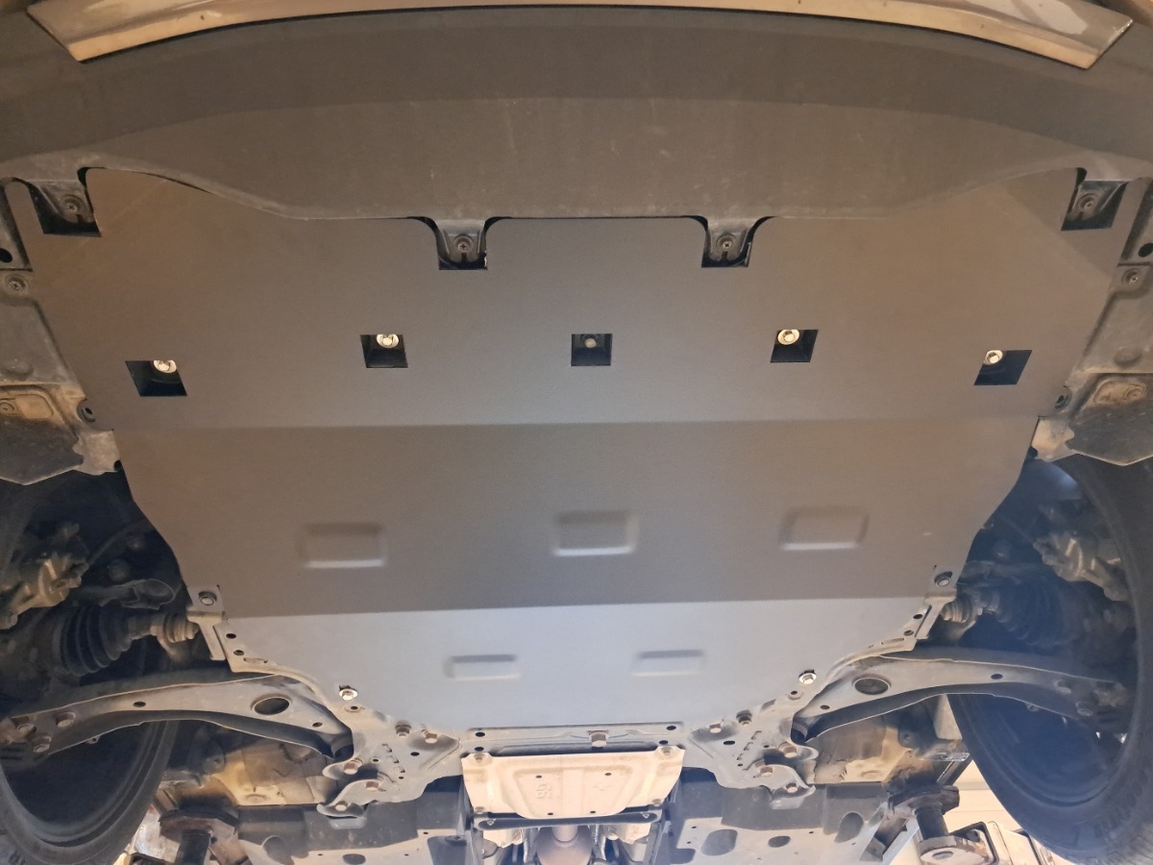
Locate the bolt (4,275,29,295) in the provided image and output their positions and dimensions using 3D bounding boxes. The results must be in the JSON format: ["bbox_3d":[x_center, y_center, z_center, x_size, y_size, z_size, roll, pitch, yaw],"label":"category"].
[{"bbox_3d":[-0.438,-0.115,0.625,0.018,0.010,0.018,-1,-52,-3],"label":"bolt"}]

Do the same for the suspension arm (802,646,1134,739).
[{"bbox_3d":[0.549,0.392,1.198,0.400,0.080,0.280,7,-43,4],"label":"suspension arm"}]

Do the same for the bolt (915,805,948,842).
[{"bbox_3d":[0.697,0.769,1.570,0.050,0.060,0.050,-1,-43,-3],"label":"bolt"}]

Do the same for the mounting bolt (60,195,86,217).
[{"bbox_3d":[-0.373,-0.168,0.592,0.018,0.010,0.018,-1,-52,-3],"label":"mounting bolt"}]

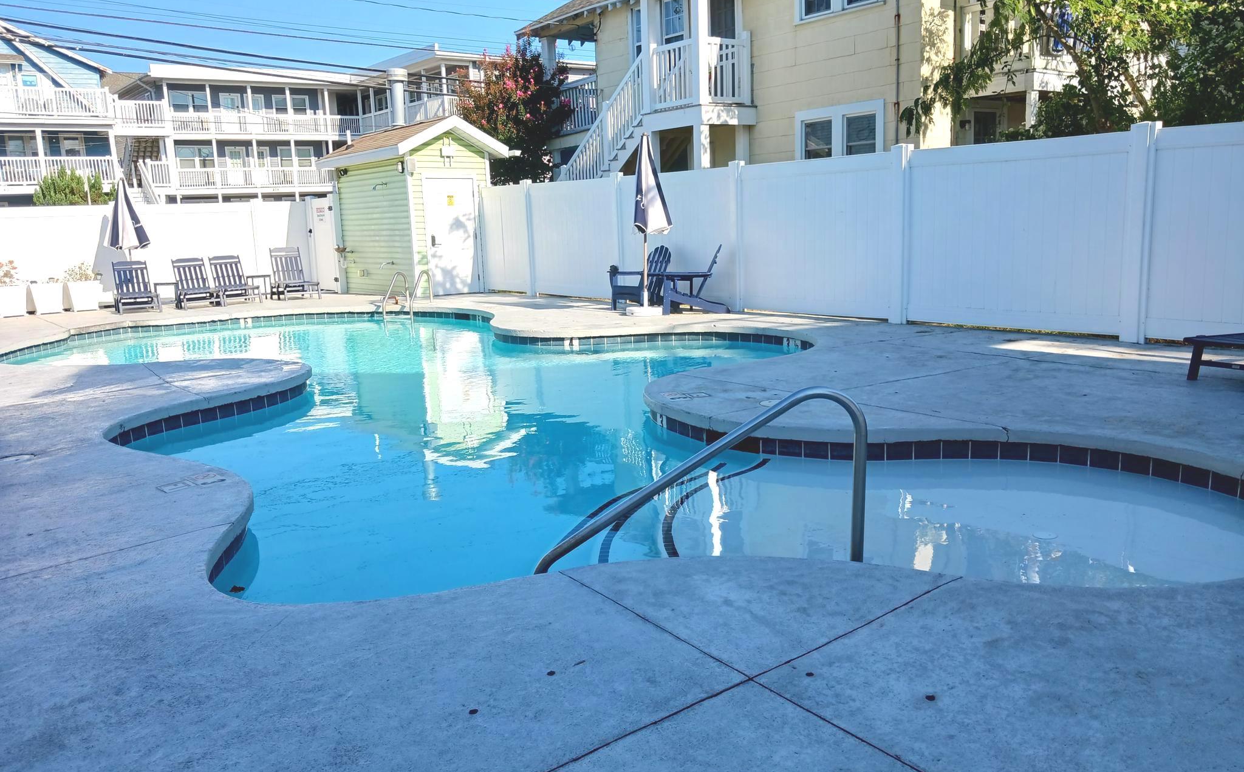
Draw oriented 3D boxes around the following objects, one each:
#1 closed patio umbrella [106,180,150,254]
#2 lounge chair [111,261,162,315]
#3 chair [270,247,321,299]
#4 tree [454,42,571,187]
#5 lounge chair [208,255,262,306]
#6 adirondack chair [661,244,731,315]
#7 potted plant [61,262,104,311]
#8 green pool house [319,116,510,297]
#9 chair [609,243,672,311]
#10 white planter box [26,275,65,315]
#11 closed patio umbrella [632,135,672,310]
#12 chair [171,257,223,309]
[{"bbox_3d":[-8.765,-2.572,17.300,0.720,2.240,0.720,-10,12,-37],"label":"closed patio umbrella"},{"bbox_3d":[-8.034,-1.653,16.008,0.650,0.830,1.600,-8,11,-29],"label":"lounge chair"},{"bbox_3d":[-6.038,-2.063,17.805,0.670,0.880,1.500,-8,11,-30],"label":"chair"},{"bbox_3d":[-2.142,-4.567,19.823,2.250,4.835,2.250,-2,10,0],"label":"tree"},{"bbox_3d":[-6.834,-1.896,17.117,0.670,0.840,1.500,-8,11,-30],"label":"lounge chair"},{"bbox_3d":[0.966,-1.405,12.627,0.900,0.890,0.760,-1,10,4],"label":"adirondack chair"},{"bbox_3d":[-9.236,-1.717,16.562,0.560,0.840,0.550,-10,12,-37],"label":"potted plant"},{"bbox_3d":[-3.878,-3.262,17.996,2.090,3.030,3.550,-10,12,-37],"label":"green pool house"},{"bbox_3d":[0.347,-1.464,13.159,0.860,0.845,0.760,-11,13,-42],"label":"chair"},{"bbox_3d":[-9.799,-1.489,16.500,0.500,0.530,0.500,-10,13,-36],"label":"white planter box"},{"bbox_3d":[0.350,-2.069,12.451,0.530,2.281,0.500,-2,10,0],"label":"closed patio umbrella"},{"bbox_3d":[-7.309,-1.805,16.687,0.670,0.840,1.500,-8,11,-30],"label":"chair"}]

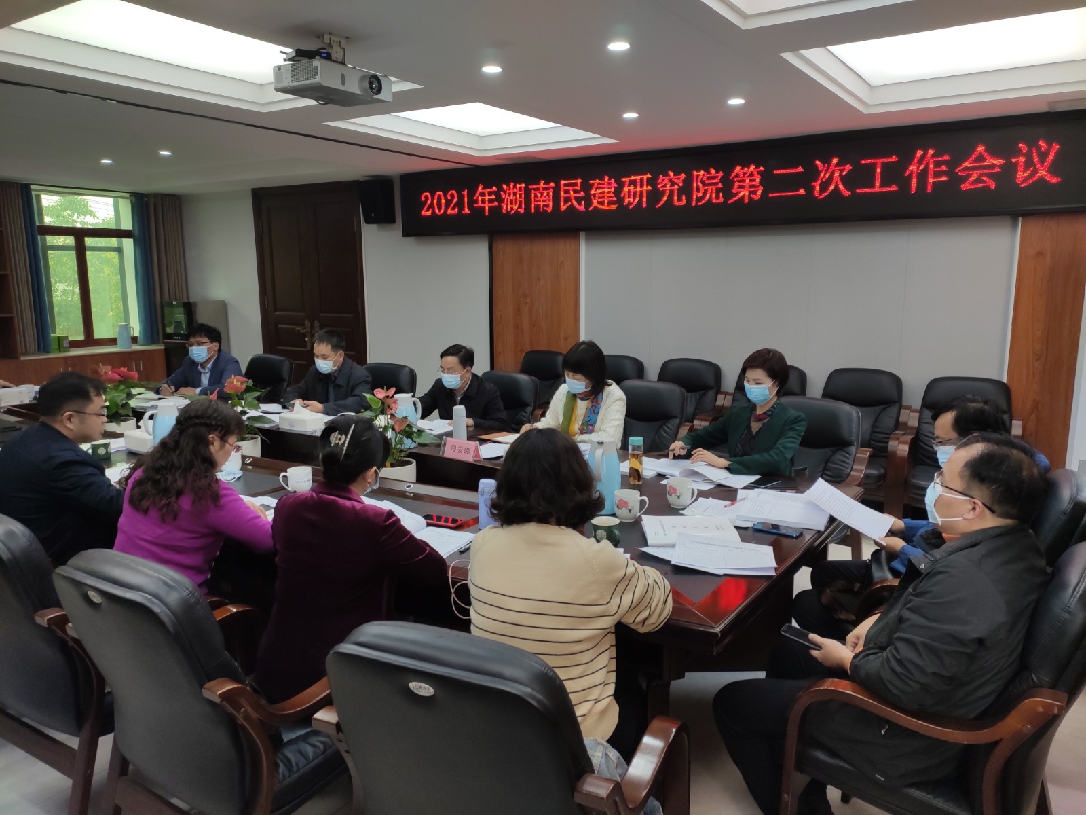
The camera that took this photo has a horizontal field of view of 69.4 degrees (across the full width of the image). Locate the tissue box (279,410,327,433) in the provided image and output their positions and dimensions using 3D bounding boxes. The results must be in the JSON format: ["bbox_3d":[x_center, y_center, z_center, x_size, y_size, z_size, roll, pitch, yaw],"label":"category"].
[{"bbox_3d":[-1.311,0.078,4.276,0.220,0.080,0.130,7,12,34],"label":"tissue box"}]

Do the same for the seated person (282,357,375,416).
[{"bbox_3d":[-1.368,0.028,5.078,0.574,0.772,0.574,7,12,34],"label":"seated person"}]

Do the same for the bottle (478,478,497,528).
[{"bbox_3d":[-0.182,0.322,2.591,0.065,0.158,0.065,0,10,0],"label":"bottle"}]

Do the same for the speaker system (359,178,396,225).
[{"bbox_3d":[-1.530,-1.901,7.267,0.250,0.400,0.210,7,12,34],"label":"speaker system"}]

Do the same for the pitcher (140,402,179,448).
[{"bbox_3d":[-1.688,0.120,3.475,0.190,0.265,0.130,-5,11,-26],"label":"pitcher"}]

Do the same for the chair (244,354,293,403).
[{"bbox_3d":[-2.258,0.119,5.877,0.610,0.980,0.670,5,11,28],"label":"chair"}]

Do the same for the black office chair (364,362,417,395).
[{"bbox_3d":[-1.235,0.196,5.391,0.614,0.970,0.634,7,12,34],"label":"black office chair"}]

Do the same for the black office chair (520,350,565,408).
[{"bbox_3d":[-0.115,0.044,6.305,0.600,0.985,0.620,7,12,34],"label":"black office chair"}]

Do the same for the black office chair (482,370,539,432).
[{"bbox_3d":[-0.406,0.287,4.859,0.614,0.970,0.634,9,13,42],"label":"black office chair"}]

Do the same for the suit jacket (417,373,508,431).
[{"bbox_3d":[-0.391,0.052,4.466,0.570,0.500,0.520,6,11,31],"label":"suit jacket"}]

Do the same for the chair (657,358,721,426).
[{"bbox_3d":[0.946,0.161,5.634,0.600,0.985,0.620,7,12,34],"label":"chair"}]

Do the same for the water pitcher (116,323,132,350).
[{"bbox_3d":[-4.307,-0.732,8.112,0.190,0.265,0.140,-5,11,-28],"label":"water pitcher"}]

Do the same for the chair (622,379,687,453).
[{"bbox_3d":[0.448,0.365,4.450,0.610,0.980,0.670,7,12,34],"label":"chair"}]

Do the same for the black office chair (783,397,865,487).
[{"bbox_3d":[1.211,0.460,3.852,0.614,0.970,0.634,8,12,39],"label":"black office chair"}]

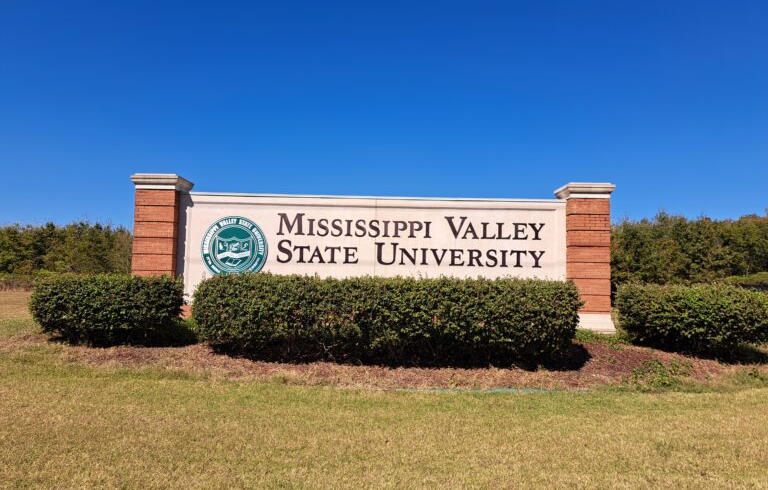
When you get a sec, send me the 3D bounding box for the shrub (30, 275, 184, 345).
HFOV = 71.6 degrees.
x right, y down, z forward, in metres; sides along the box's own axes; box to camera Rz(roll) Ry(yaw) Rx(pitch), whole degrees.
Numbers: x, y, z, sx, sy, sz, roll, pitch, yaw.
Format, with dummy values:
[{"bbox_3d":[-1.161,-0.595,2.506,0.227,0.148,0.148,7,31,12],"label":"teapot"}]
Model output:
[{"bbox_3d":[-5.550,1.274,10.684,2.650,1.340,1.300,1,-4,0],"label":"shrub"}]

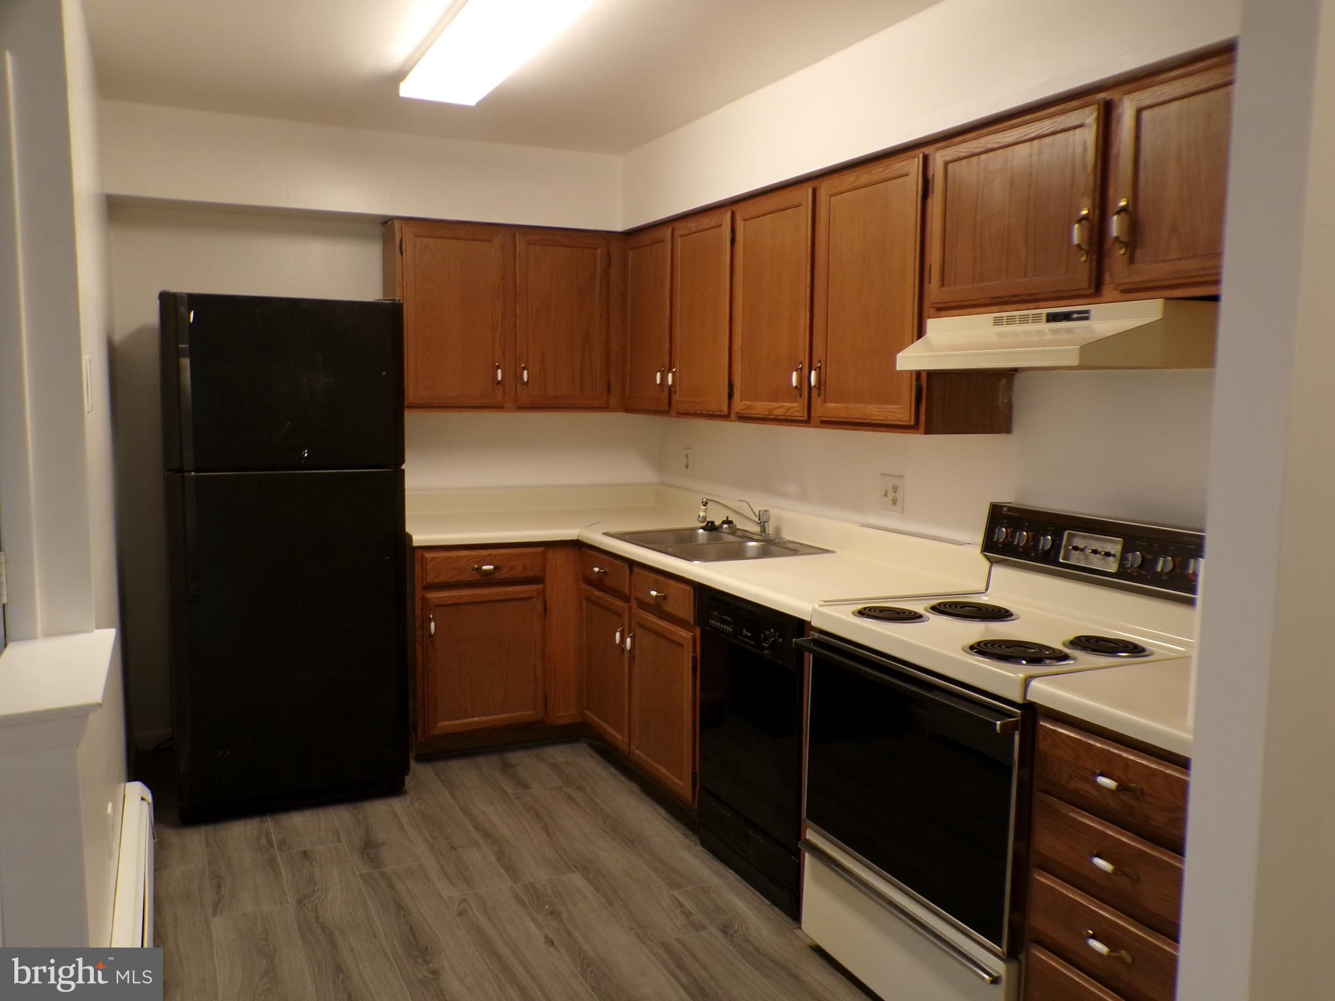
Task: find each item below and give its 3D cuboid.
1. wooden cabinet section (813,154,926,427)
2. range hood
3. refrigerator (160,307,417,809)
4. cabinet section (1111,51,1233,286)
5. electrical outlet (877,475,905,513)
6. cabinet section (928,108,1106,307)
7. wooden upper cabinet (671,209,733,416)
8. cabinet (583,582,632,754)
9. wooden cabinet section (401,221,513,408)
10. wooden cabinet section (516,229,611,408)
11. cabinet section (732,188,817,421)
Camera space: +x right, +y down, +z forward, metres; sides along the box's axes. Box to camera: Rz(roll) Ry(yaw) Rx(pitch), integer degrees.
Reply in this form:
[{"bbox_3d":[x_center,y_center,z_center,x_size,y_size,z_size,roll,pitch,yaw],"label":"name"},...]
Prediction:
[{"bbox_3d":[0.703,-0.583,3.133,0.310,0.717,0.485,-2,7,-26],"label":"wooden cabinet section"},{"bbox_3d":[0.911,-0.377,2.562,0.500,0.140,0.760,-2,6,-26],"label":"range hood"},{"bbox_3d":[-1.431,0.165,3.992,0.763,1.747,0.780,-2,6,-26],"label":"refrigerator"},{"bbox_3d":[1.200,-0.624,2.090,0.310,0.410,0.531,-2,7,-26],"label":"cabinet section"},{"bbox_3d":[0.731,-0.019,3.527,0.010,0.122,0.121,-2,6,-26],"label":"electrical outlet"},{"bbox_3d":[0.945,-0.683,2.619,0.310,0.410,0.535,-2,7,-26],"label":"cabinet section"},{"bbox_3d":[0.267,-0.684,4.074,0.330,0.750,0.462,-2,6,-26],"label":"wooden upper cabinet"},{"bbox_3d":[0.040,0.629,4.293,0.630,0.555,0.470,-2,6,-26],"label":"cabinet"},{"bbox_3d":[-0.916,-0.739,4.457,0.412,0.717,0.310,-2,7,-26],"label":"wooden cabinet section"},{"bbox_3d":[-0.498,-0.757,4.657,0.414,0.717,0.310,-2,7,-26],"label":"wooden cabinet section"},{"bbox_3d":[0.477,-0.635,3.599,0.310,0.717,0.499,-2,7,-26],"label":"cabinet section"}]

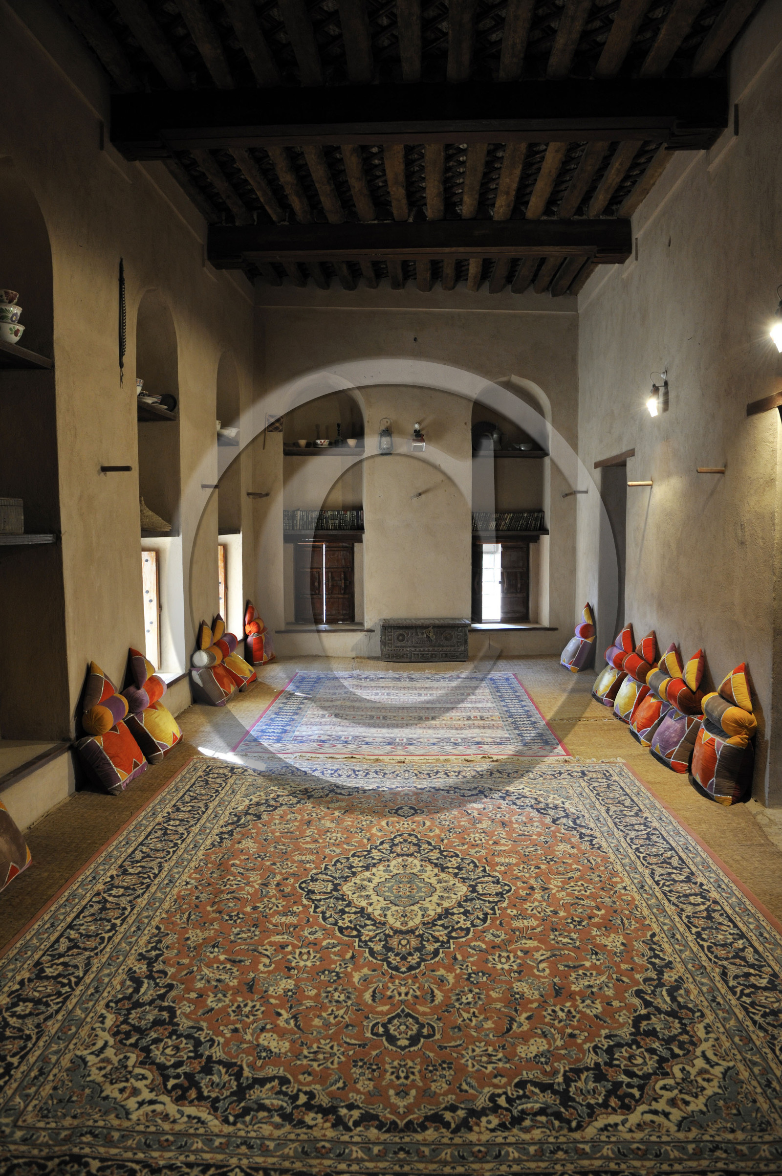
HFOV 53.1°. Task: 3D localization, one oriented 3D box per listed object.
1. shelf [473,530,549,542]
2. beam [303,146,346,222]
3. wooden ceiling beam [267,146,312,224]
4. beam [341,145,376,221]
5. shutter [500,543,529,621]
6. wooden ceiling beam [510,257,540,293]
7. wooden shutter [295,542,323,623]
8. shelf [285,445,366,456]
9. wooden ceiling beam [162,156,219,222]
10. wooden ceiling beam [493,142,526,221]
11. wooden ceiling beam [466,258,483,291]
[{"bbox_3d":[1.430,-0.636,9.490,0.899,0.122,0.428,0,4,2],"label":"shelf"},{"bbox_3d":[-0.554,-3.428,6.410,0.150,0.155,1.939,0,4,3],"label":"beam"},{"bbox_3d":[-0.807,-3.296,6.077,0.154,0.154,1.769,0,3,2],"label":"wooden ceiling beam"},{"bbox_3d":[-0.270,-3.430,6.403,0.150,0.155,1.939,0,4,3],"label":"beam"},{"bbox_3d":[1.570,-0.076,9.920,0.360,1.000,0.045,0,3,1],"label":"shutter"},{"bbox_3d":[1.510,-3.602,8.564,0.150,0.155,1.767,0,4,2],"label":"wooden ceiling beam"},{"bbox_3d":[-1.037,-0.063,9.955,0.376,1.015,0.049,0,4,2],"label":"wooden shutter"},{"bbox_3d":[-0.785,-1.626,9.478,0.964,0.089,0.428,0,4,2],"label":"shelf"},{"bbox_3d":[-1.541,-3.102,5.847,0.121,0.135,1.988,0,4,4],"label":"wooden ceiling beam"},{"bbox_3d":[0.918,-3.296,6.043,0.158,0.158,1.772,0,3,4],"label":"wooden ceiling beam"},{"bbox_3d":[0.844,-3.257,7.756,0.121,0.135,1.803,0,4,4],"label":"wooden ceiling beam"}]

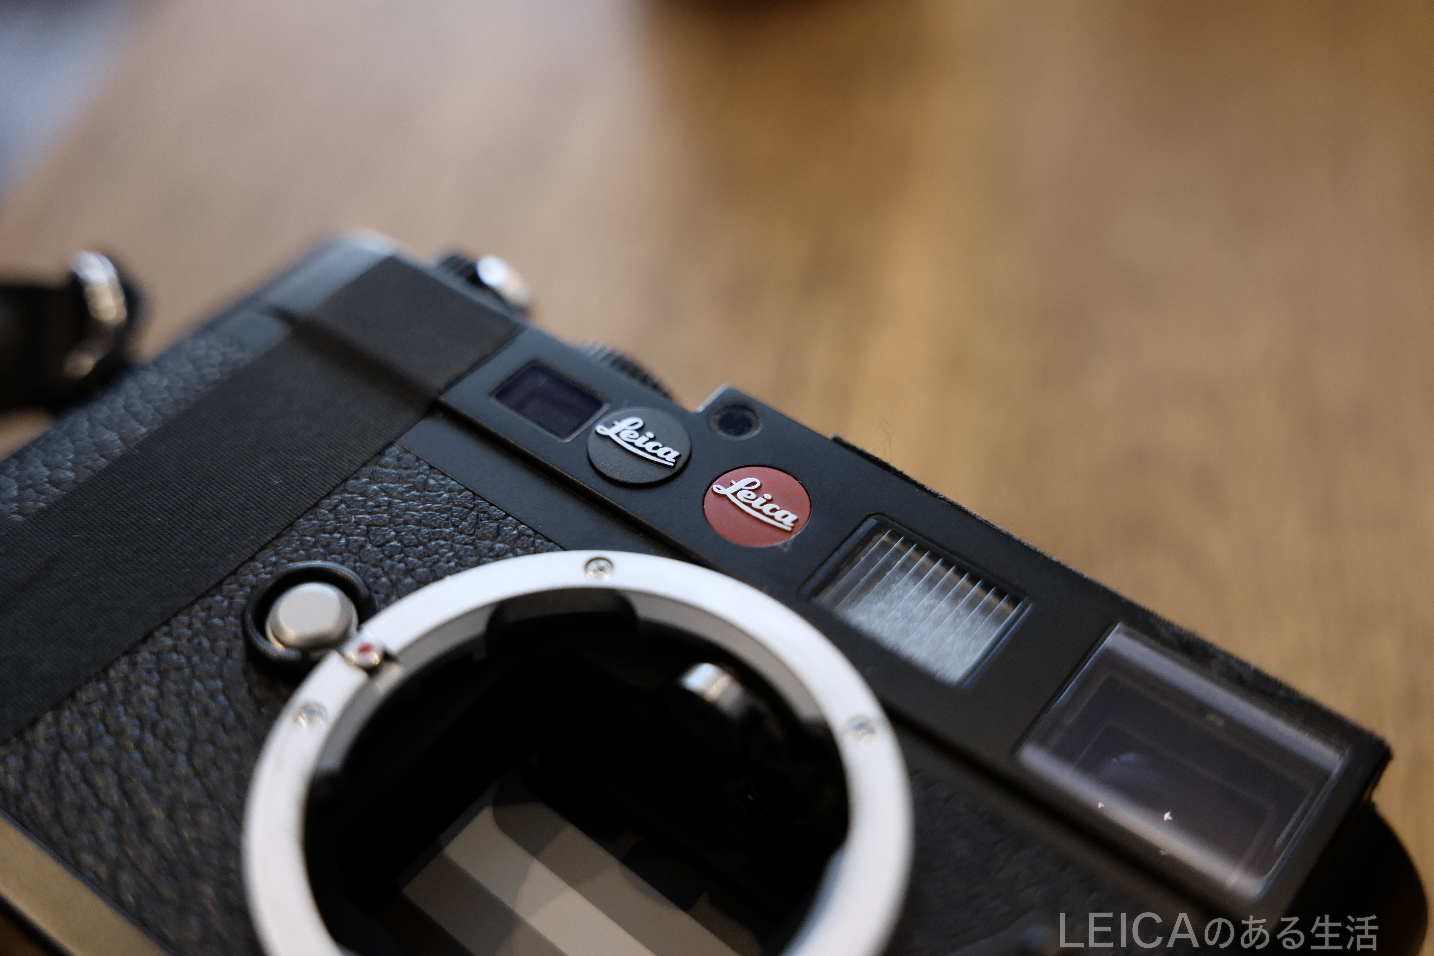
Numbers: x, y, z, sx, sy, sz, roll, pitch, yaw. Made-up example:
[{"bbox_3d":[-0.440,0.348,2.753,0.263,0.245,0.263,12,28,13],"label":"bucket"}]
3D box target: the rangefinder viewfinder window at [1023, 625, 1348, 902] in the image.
[{"bbox_3d":[0.039,0.023,0.148,0.022,0.002,0.018,30,53,23],"label":"rangefinder viewfinder window"}]

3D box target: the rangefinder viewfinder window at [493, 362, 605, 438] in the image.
[{"bbox_3d":[-0.017,-0.007,0.175,0.010,0.002,0.007,30,53,23],"label":"rangefinder viewfinder window"}]

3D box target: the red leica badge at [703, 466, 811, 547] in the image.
[{"bbox_3d":[0.004,0.002,0.165,0.010,0.001,0.010,30,53,23],"label":"red leica badge"}]

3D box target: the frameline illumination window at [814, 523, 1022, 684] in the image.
[{"bbox_3d":[0.018,0.011,0.159,0.017,0.002,0.013,30,53,23],"label":"frameline illumination window"}]

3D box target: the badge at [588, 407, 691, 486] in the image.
[{"bbox_3d":[-0.007,-0.003,0.169,0.010,0.001,0.010,30,53,23],"label":"badge"}]

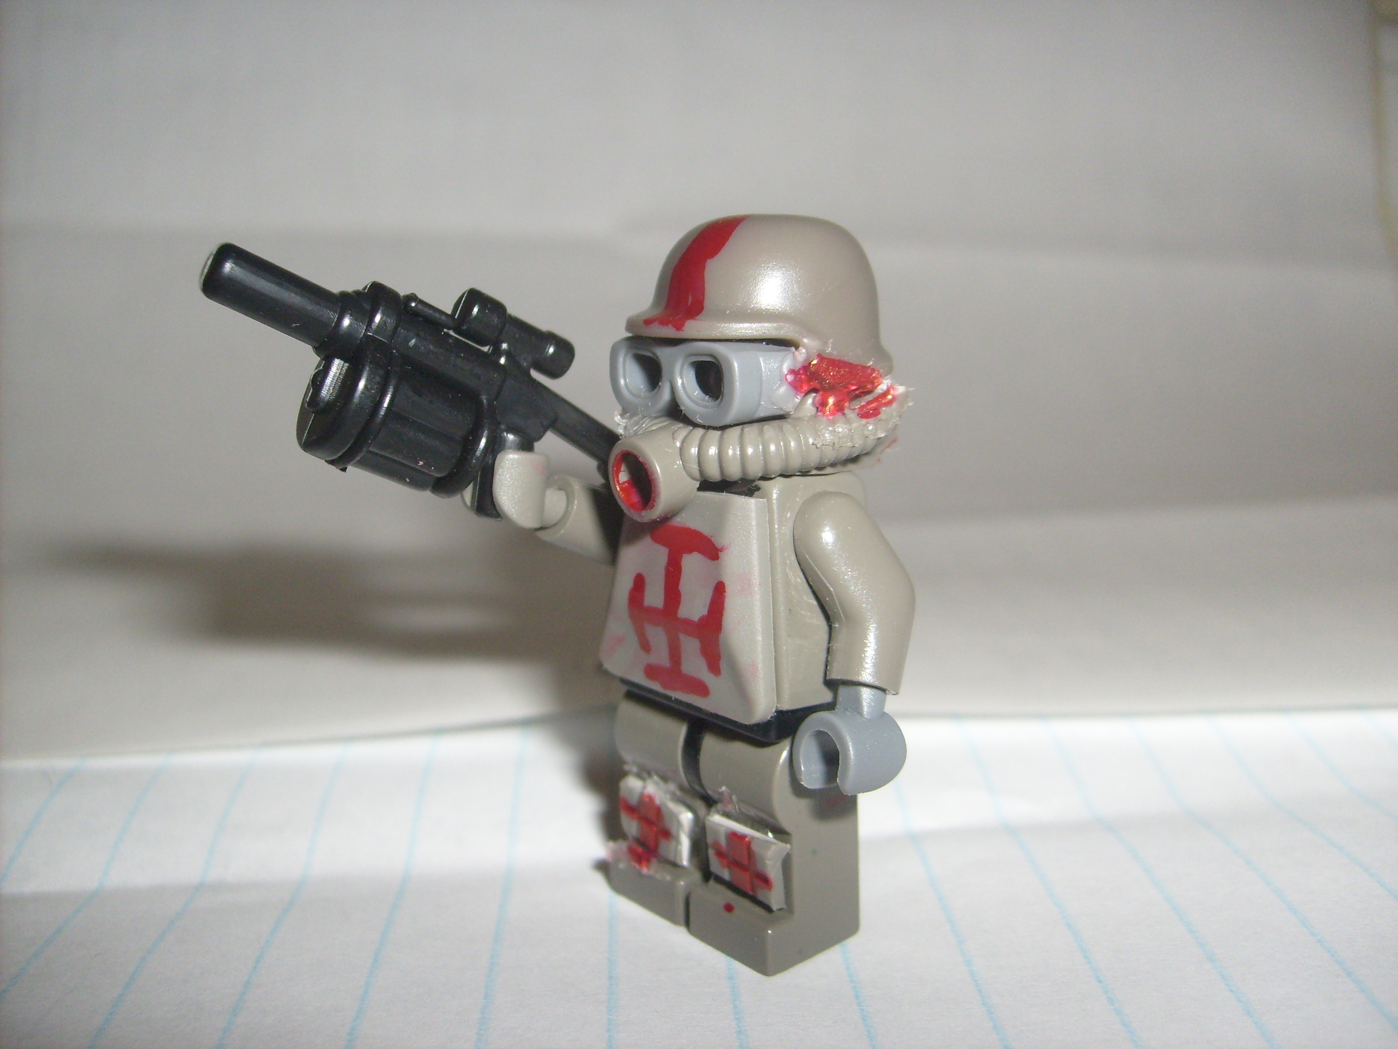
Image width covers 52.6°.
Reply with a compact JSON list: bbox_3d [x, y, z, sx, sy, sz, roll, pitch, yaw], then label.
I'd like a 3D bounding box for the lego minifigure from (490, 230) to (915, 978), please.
[{"bbox_3d":[0.000,0.004,0.086,0.022,0.044,0.024,-9,15,-40],"label":"lego minifigure"}]

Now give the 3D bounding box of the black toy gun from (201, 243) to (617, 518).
[{"bbox_3d":[-0.014,-0.007,0.083,0.032,0.013,0.006,23,-6,-41],"label":"black toy gun"}]

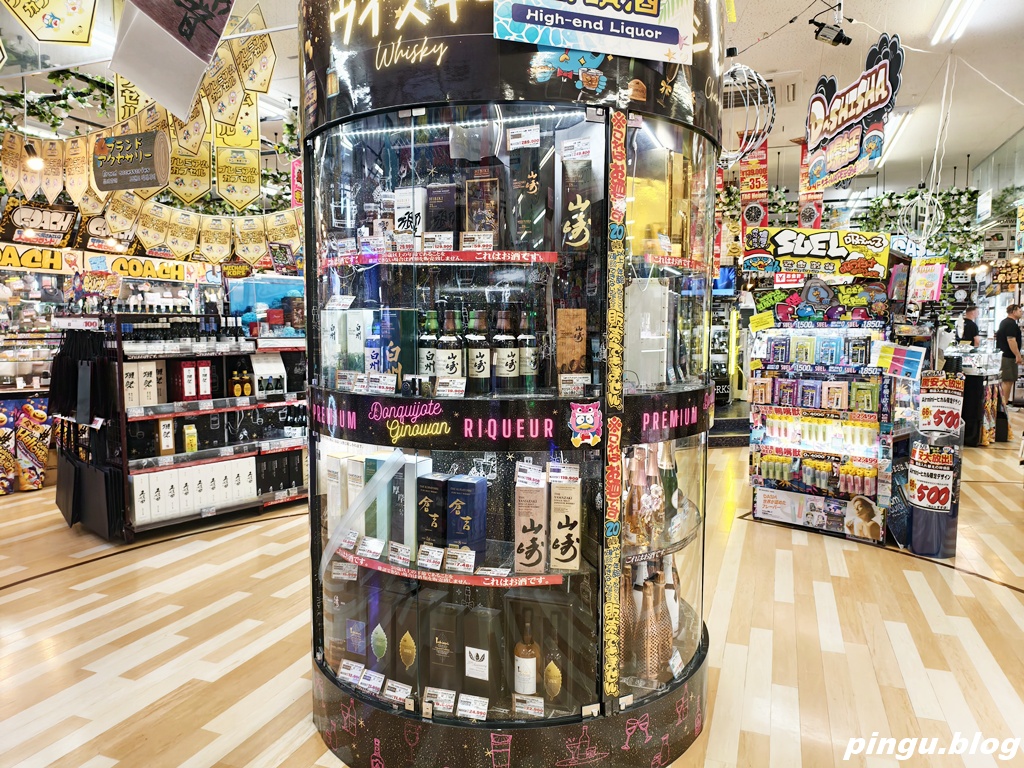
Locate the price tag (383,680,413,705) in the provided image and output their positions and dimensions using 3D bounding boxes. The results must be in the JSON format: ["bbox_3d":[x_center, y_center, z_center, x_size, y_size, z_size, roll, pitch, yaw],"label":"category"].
[{"bbox_3d":[-0.398,1.073,2.371,0.105,0.071,0.005,3,-15,30],"label":"price tag"}]

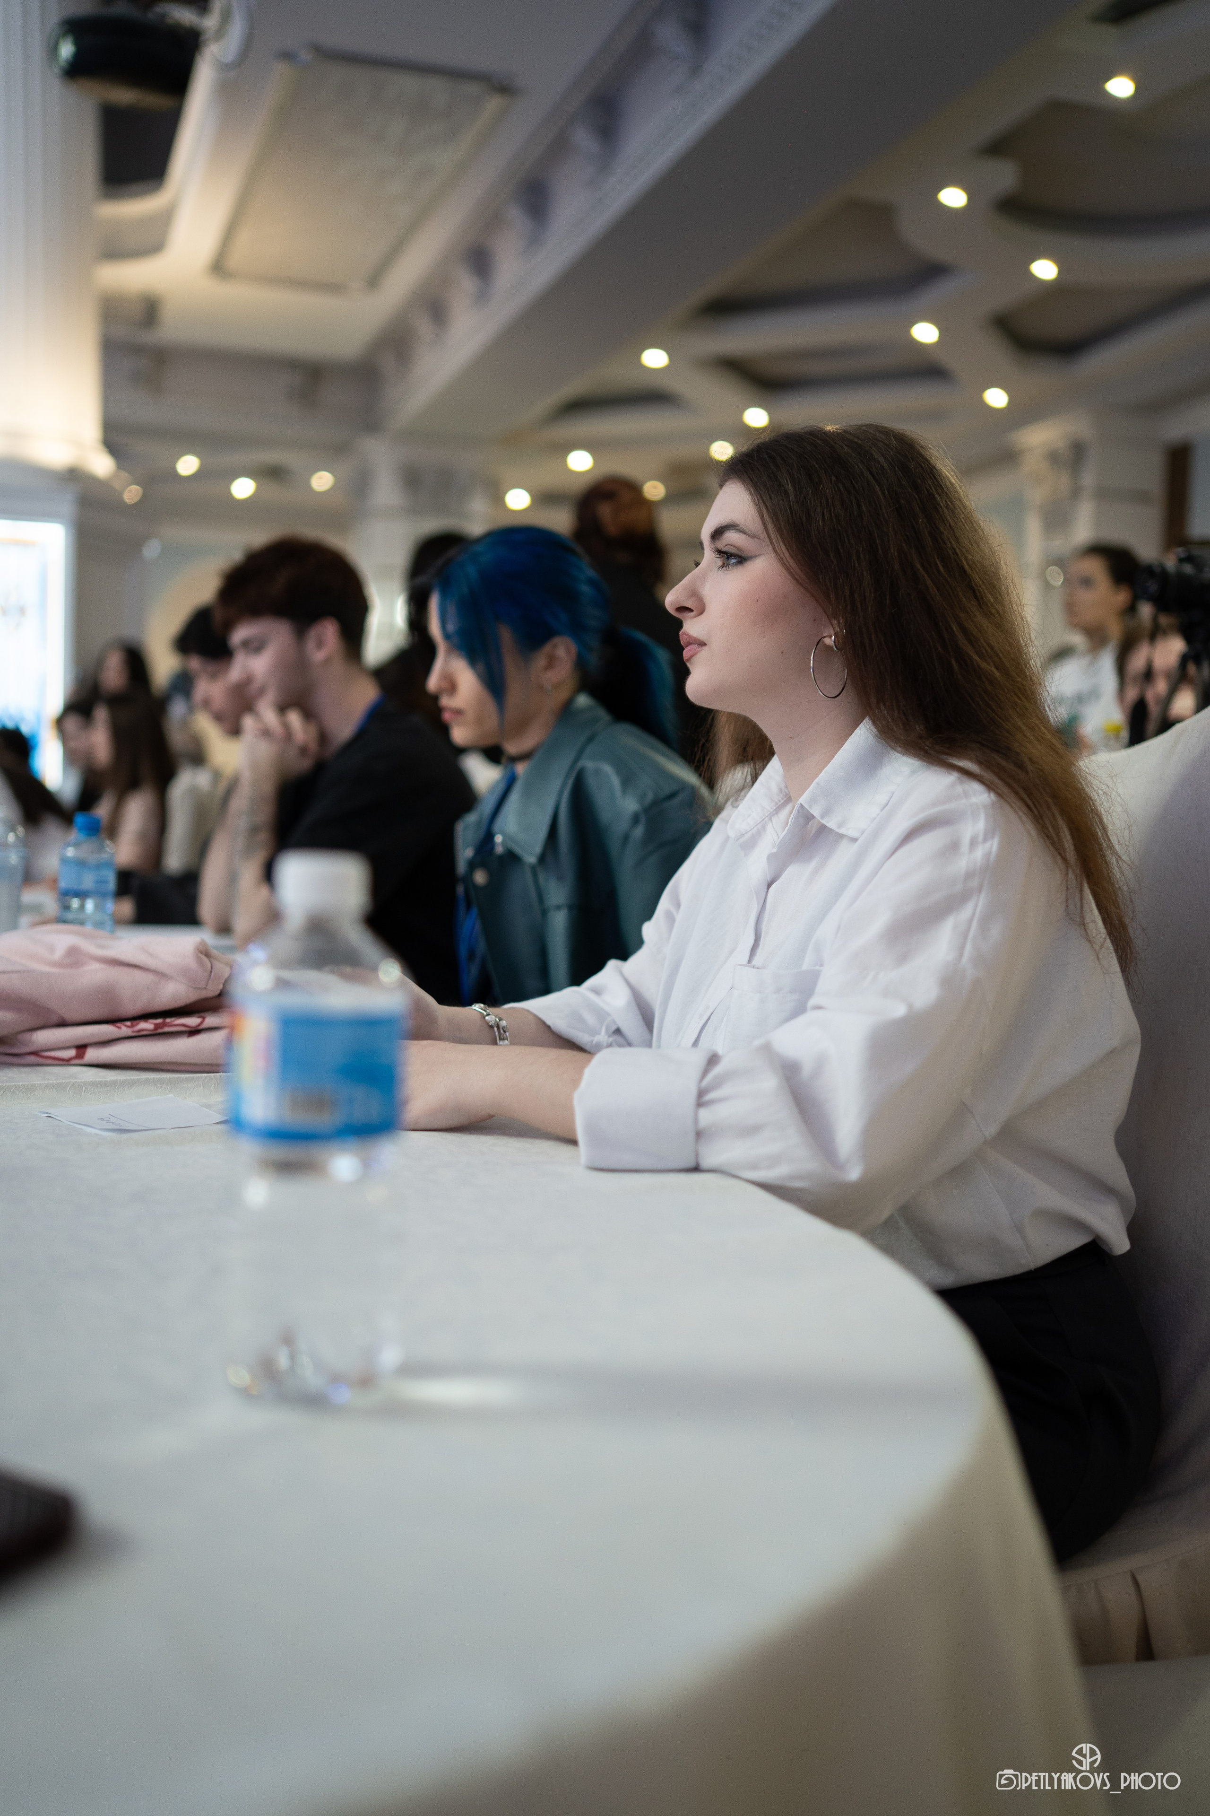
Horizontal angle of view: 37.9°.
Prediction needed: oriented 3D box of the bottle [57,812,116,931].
[{"bbox_3d":[-0.590,-0.004,2.010,0.065,0.207,0.065,2,4,18],"label":"bottle"}]

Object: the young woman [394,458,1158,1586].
[{"bbox_3d":[0.080,0.260,1.310,0.700,1.260,0.490,-1,4,-22],"label":"young woman"}]

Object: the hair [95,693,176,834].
[{"bbox_3d":[-1.190,-0.365,4.500,0.220,0.380,0.230,-1,4,-20],"label":"hair"}]

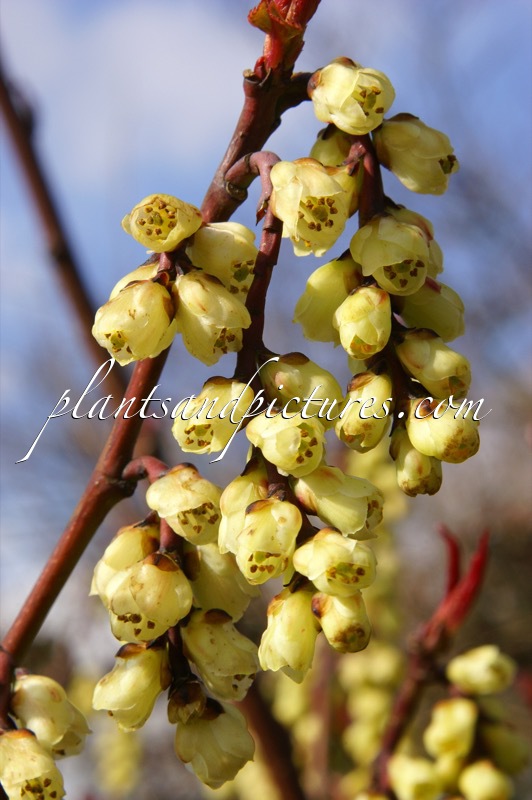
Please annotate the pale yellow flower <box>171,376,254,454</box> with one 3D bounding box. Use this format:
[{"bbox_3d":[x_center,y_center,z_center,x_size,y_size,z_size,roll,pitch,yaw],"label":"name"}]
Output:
[{"bbox_3d":[-0.006,0.002,0.252,0.008,0.009,0.008,-4,-43,24],"label":"pale yellow flower"}]

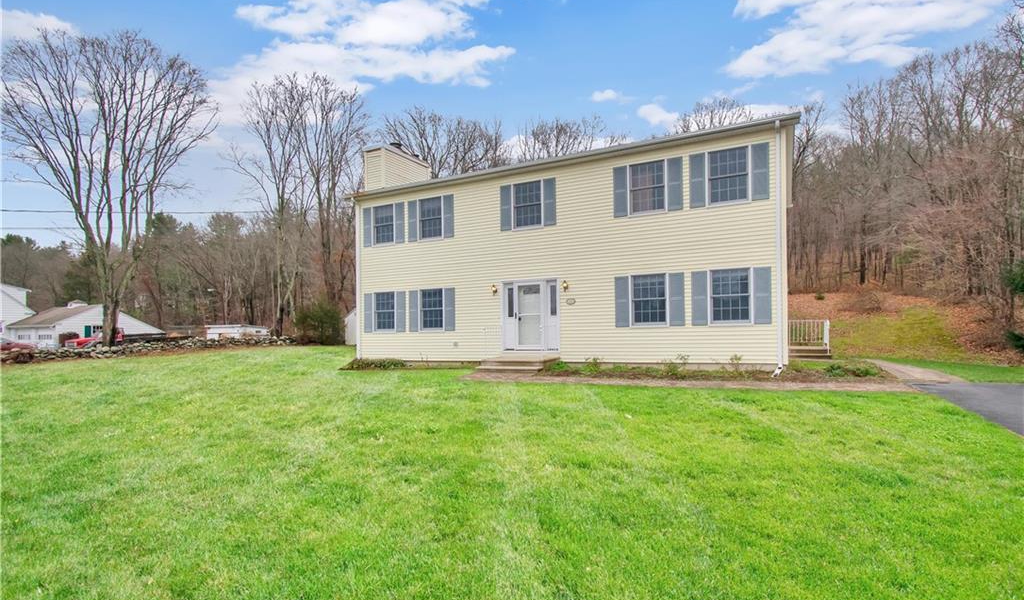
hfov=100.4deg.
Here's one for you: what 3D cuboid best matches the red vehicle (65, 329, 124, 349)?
[{"bbox_3d":[-39.000,3.700,40.000,1.850,1.850,4.400,-2,-2,24],"label":"red vehicle"}]

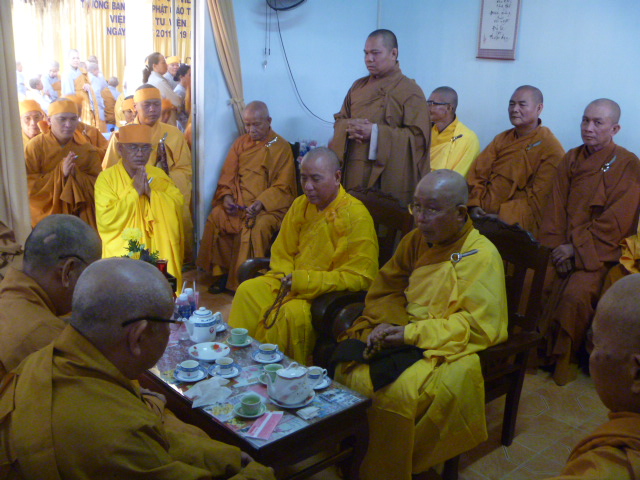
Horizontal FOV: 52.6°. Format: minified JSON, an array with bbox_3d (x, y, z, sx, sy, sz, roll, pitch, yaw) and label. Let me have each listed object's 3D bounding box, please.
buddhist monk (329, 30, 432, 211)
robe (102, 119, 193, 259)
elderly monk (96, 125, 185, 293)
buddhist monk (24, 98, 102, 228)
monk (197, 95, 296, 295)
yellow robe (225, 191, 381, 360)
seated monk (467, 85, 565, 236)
[{"bbox_3d":[0.270,-0.267,3.475,0.430,1.640,0.560,-12,20,-43],"label":"buddhist monk"},{"bbox_3d":[-1.121,-0.241,4.230,0.550,1.040,0.580,-2,13,-16],"label":"robe"},{"bbox_3d":[-1.018,-0.126,3.671,0.520,1.070,0.580,-2,13,-16],"label":"elderly monk"},{"bbox_3d":[-1.587,-0.281,4.020,0.530,1.180,0.580,-5,15,-29],"label":"buddhist monk"},{"bbox_3d":[-0.456,-0.256,4.074,0.570,1.260,0.730,11,17,30],"label":"monk"},{"bbox_3d":[-0.065,0.229,2.729,0.530,0.860,0.680,13,17,40],"label":"yellow robe"},{"bbox_3d":[1.067,-0.164,3.763,0.580,1.350,0.750,13,18,35],"label":"seated monk"}]

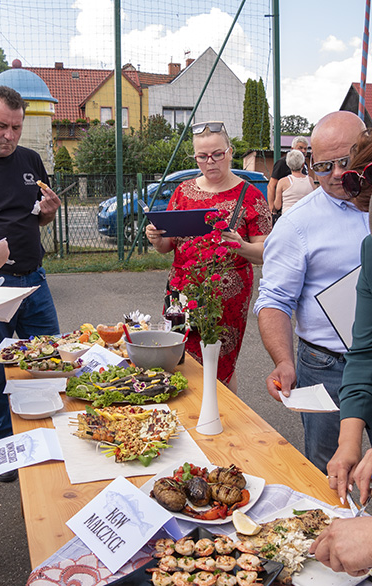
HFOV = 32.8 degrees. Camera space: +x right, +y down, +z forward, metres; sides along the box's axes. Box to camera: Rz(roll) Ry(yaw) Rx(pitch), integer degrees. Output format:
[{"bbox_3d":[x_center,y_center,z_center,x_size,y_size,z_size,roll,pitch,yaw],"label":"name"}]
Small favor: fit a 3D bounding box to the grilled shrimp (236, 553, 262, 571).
[{"bbox_3d":[0.115,0.485,1.141,0.047,0.021,0.030,1,11,6],"label":"grilled shrimp"}]

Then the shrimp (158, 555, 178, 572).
[{"bbox_3d":[-0.032,0.488,1.139,0.038,0.022,0.031,-1,12,0],"label":"shrimp"}]

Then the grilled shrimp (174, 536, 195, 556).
[{"bbox_3d":[-0.003,0.478,1.189,0.037,0.022,0.035,-1,12,0],"label":"grilled shrimp"}]

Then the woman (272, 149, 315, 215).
[{"bbox_3d":[1.064,-0.615,6.357,0.460,1.630,0.320,0,12,4],"label":"woman"}]

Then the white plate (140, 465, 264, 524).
[{"bbox_3d":[0.032,0.450,1.431,0.228,0.027,0.228,7,13,31],"label":"white plate"}]

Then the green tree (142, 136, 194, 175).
[{"bbox_3d":[-0.728,-5.962,29.912,2.700,2.824,2.430,0,11,-1],"label":"green tree"}]

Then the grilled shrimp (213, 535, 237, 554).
[{"bbox_3d":[0.073,0.476,1.194,0.043,0.023,0.035,-1,12,0],"label":"grilled shrimp"}]

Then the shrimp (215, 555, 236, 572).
[{"bbox_3d":[0.071,0.487,1.135,0.041,0.021,0.030,1,11,6],"label":"shrimp"}]

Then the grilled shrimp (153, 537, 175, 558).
[{"bbox_3d":[-0.042,0.476,1.177,0.038,0.018,0.038,0,11,0],"label":"grilled shrimp"}]

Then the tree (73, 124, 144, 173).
[{"bbox_3d":[-3.627,-6.184,29.867,3.300,3.279,2.970,-1,11,-7],"label":"tree"}]

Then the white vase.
[{"bbox_3d":[0.069,0.263,1.755,0.076,0.255,0.076,0,11,0],"label":"white vase"}]

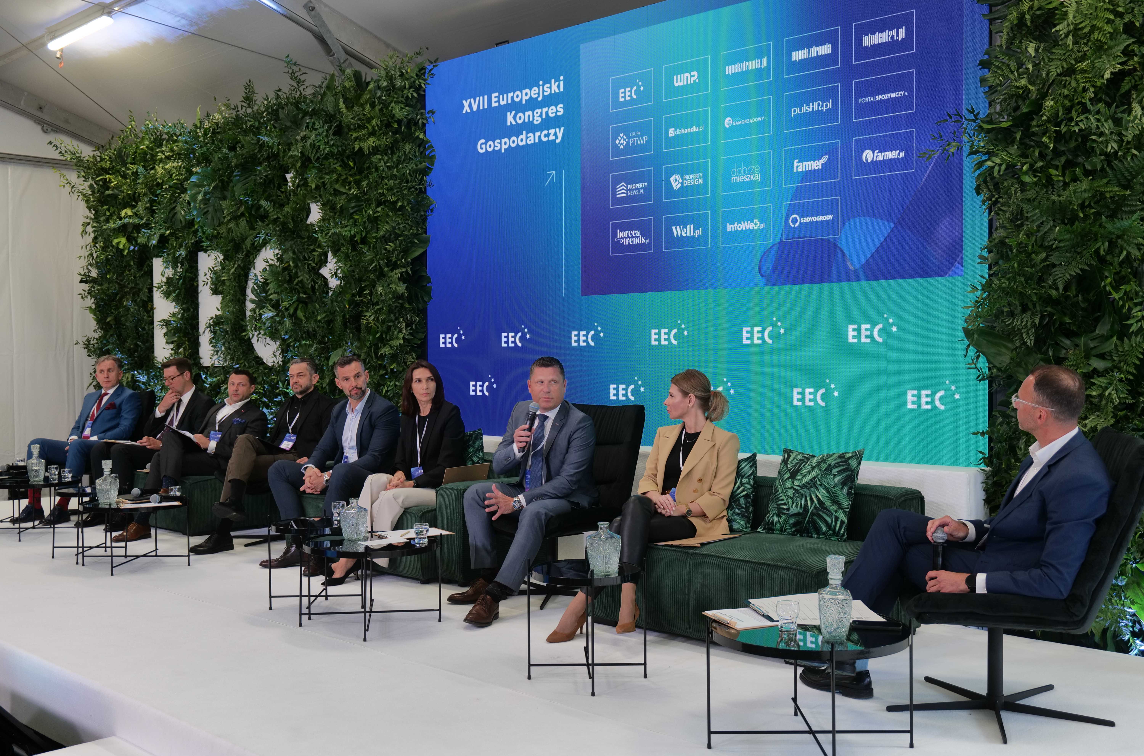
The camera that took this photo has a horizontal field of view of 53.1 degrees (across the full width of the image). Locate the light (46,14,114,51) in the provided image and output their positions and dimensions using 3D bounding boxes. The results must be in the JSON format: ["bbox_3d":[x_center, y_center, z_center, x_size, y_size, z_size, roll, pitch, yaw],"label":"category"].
[{"bbox_3d":[-4.401,-3.089,10.215,1.270,0.100,0.130,1,1,43],"label":"light"}]

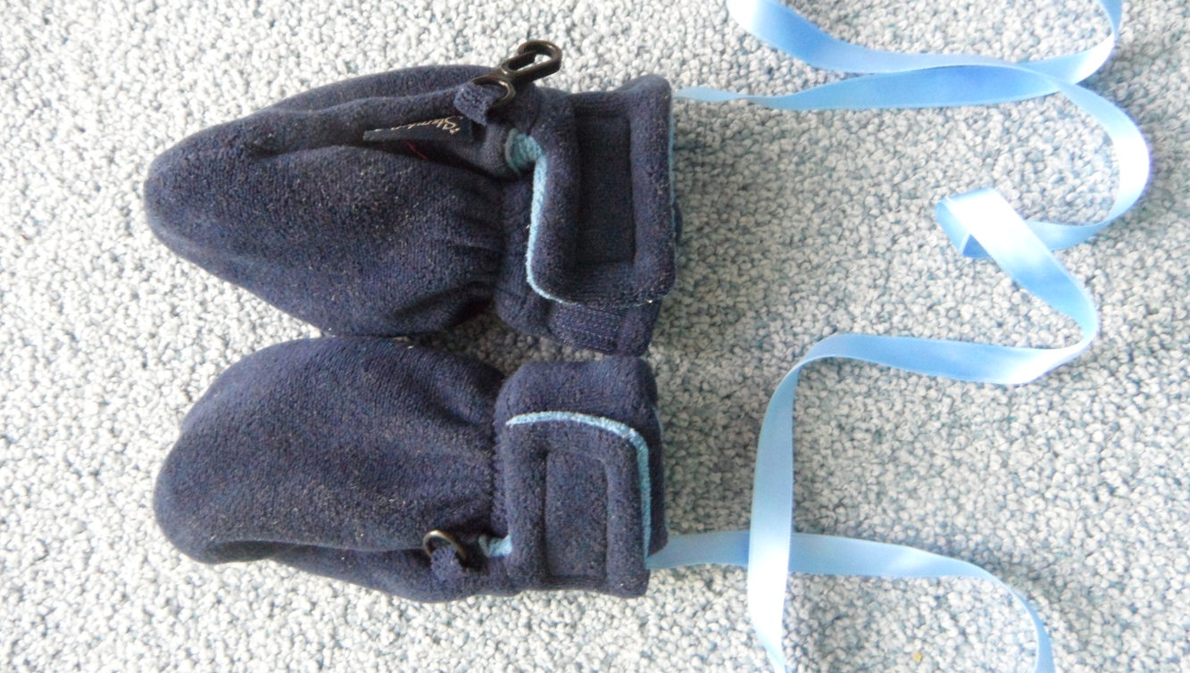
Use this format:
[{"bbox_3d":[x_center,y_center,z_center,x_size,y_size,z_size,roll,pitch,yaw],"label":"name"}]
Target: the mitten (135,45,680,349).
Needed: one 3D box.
[{"bbox_3d":[-0.059,-0.045,0.250,0.168,0.046,0.089,5,88,8],"label":"mitten"}]

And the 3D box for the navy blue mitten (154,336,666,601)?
[{"bbox_3d":[-0.058,0.039,0.246,0.158,0.045,0.079,-3,87,7],"label":"navy blue mitten"}]

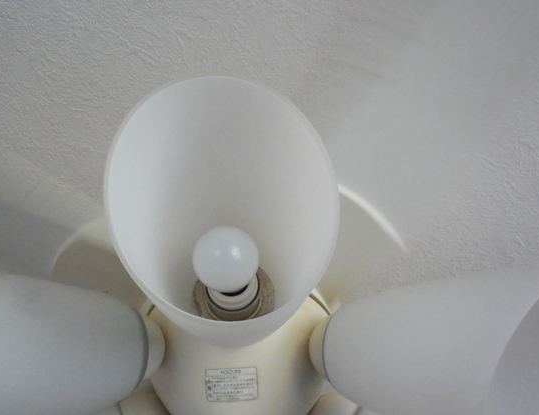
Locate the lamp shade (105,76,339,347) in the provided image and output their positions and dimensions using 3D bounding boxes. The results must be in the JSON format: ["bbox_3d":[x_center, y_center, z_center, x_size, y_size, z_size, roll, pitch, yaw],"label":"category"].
[{"bbox_3d":[-0.032,0.030,0.485,0.155,0.155,0.238,0,-26,-1],"label":"lamp shade"}]

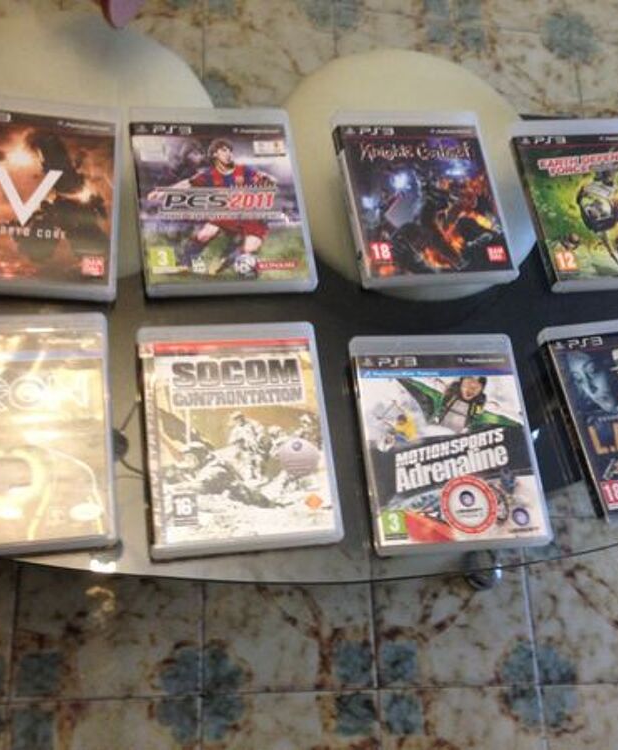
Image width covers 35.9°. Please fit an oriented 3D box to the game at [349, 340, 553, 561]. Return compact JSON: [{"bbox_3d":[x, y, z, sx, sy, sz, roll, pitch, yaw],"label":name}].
[{"bbox_3d":[0.109,0.051,0.743,0.135,0.015,0.171,-1,68,-14],"label":"game"}]

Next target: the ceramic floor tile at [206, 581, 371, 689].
[{"bbox_3d":[-0.026,0.263,1.103,0.200,0.010,0.200,3,67,-13],"label":"ceramic floor tile"}]

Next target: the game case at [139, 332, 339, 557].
[{"bbox_3d":[-0.052,0.044,0.706,0.135,0.015,0.171,-2,68,-15],"label":"game case"}]

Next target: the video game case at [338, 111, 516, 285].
[{"bbox_3d":[0.099,-0.156,0.826,0.135,0.015,0.172,-4,69,-15],"label":"video game case"}]

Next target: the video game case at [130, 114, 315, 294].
[{"bbox_3d":[-0.071,-0.144,0.780,0.135,0.015,0.171,-3,69,-15],"label":"video game case"}]

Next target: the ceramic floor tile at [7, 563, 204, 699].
[{"bbox_3d":[-0.221,0.254,1.058,0.200,0.010,0.200,3,67,-13],"label":"ceramic floor tile"}]

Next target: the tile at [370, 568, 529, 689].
[{"bbox_3d":[0.168,0.271,1.146,0.200,0.010,0.200,3,67,-13],"label":"tile"}]

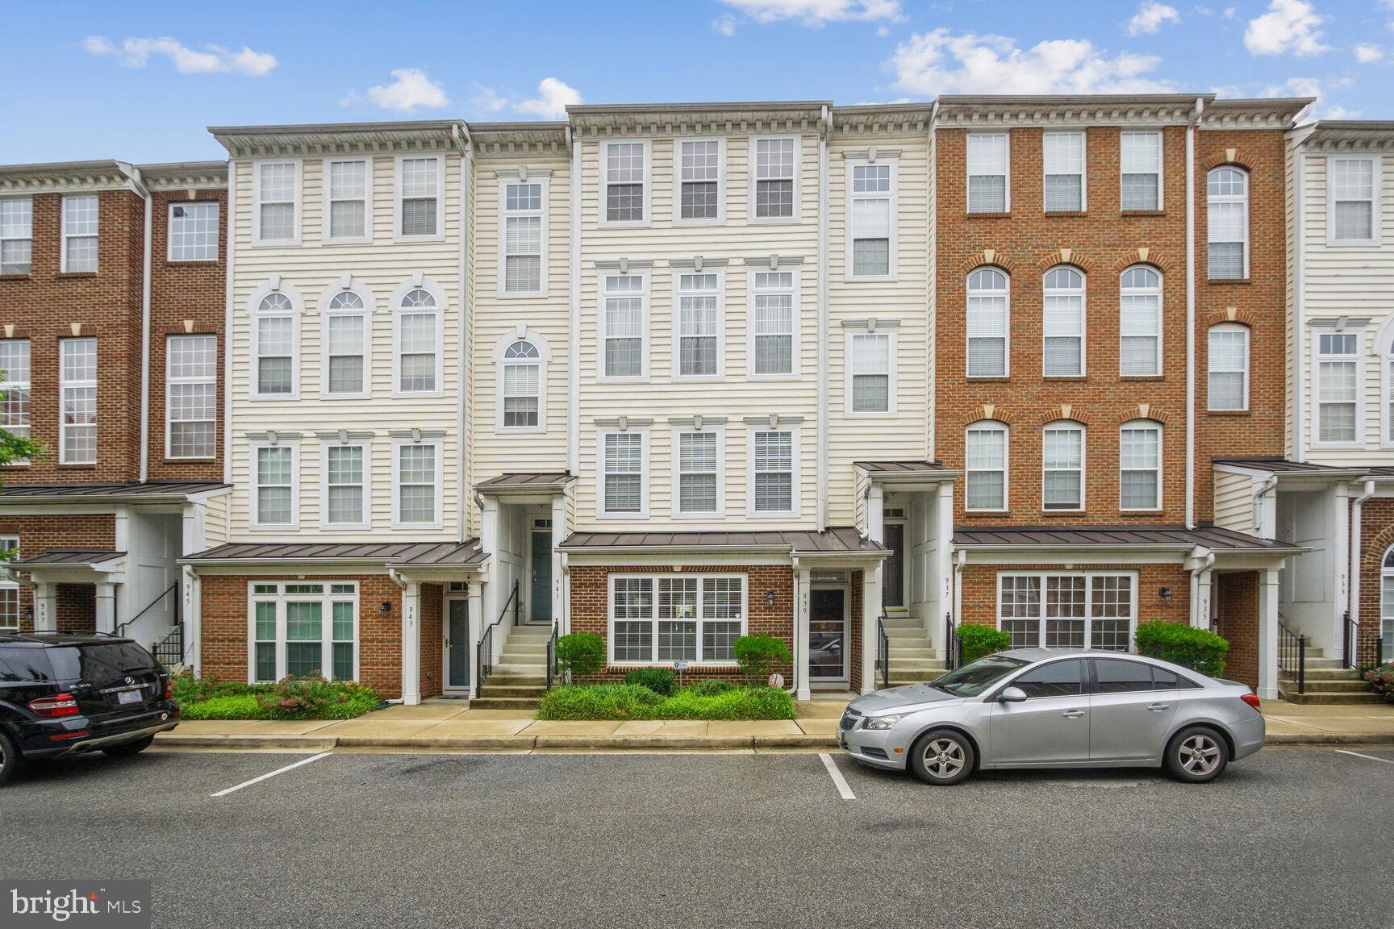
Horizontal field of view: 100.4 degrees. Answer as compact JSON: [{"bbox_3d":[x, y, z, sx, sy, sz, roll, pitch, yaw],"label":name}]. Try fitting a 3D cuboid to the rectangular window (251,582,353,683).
[{"bbox_3d":[-7.897,3.376,11.650,2.184,2.076,0.120,0,-1,2],"label":"rectangular window"}]

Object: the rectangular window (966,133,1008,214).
[{"bbox_3d":[5.967,-5.981,11.930,0.861,1.667,0.100,0,-1,2],"label":"rectangular window"}]

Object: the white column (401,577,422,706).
[{"bbox_3d":[-5.370,3.350,10.900,0.260,2.330,0.260,0,-4,2],"label":"white column"}]

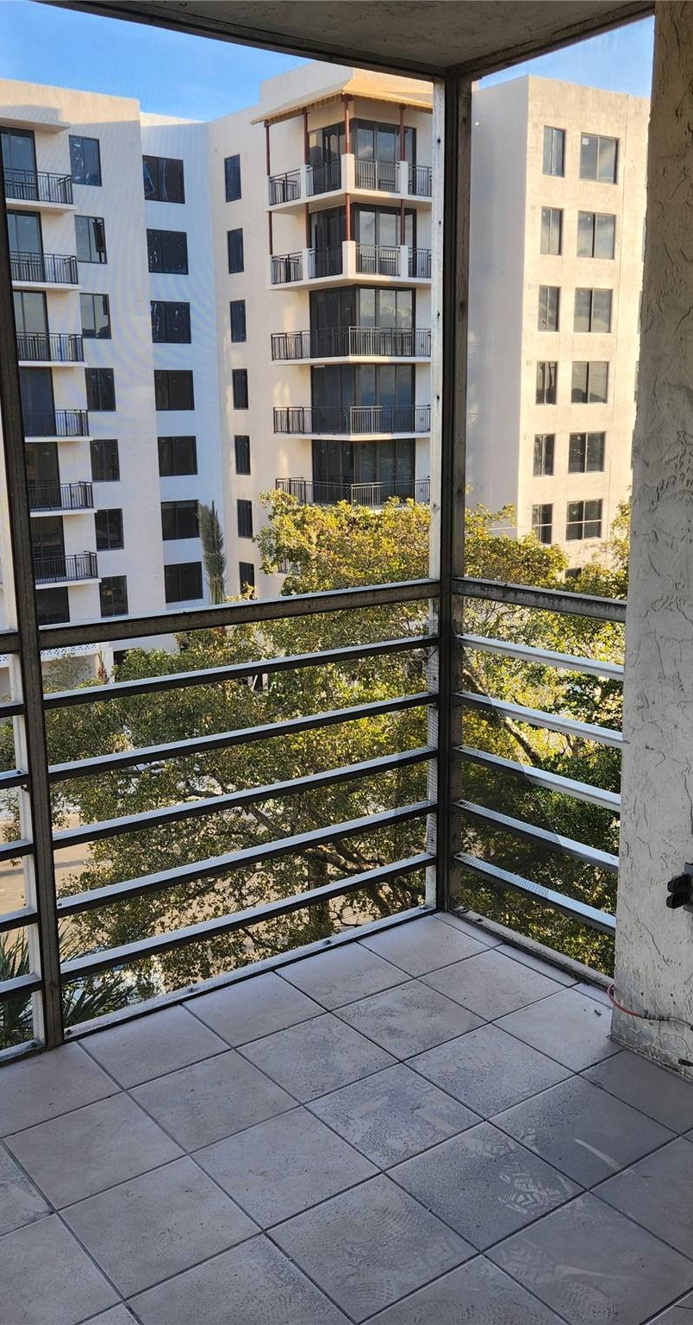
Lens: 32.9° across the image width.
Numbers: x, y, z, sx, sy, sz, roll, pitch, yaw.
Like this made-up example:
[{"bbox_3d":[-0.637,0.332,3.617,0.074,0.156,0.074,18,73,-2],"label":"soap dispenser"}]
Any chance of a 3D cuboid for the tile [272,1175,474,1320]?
[{"bbox_3d":[0.051,1.152,2.325,0.302,0.010,0.302,-10,16,-36],"label":"tile"}]

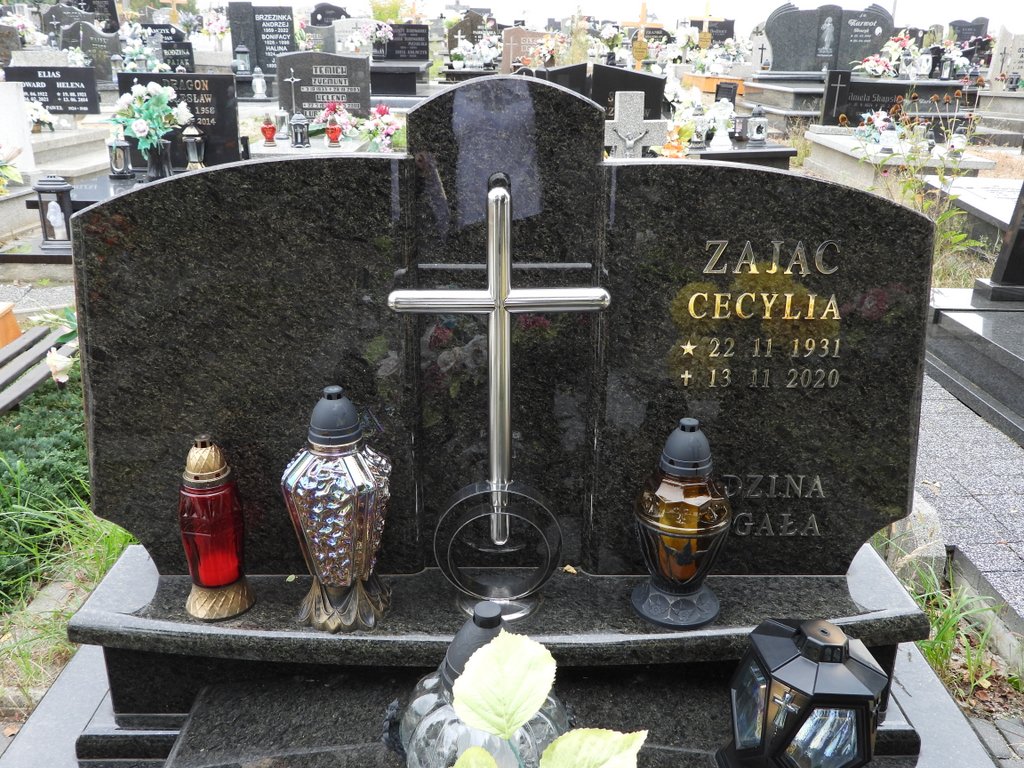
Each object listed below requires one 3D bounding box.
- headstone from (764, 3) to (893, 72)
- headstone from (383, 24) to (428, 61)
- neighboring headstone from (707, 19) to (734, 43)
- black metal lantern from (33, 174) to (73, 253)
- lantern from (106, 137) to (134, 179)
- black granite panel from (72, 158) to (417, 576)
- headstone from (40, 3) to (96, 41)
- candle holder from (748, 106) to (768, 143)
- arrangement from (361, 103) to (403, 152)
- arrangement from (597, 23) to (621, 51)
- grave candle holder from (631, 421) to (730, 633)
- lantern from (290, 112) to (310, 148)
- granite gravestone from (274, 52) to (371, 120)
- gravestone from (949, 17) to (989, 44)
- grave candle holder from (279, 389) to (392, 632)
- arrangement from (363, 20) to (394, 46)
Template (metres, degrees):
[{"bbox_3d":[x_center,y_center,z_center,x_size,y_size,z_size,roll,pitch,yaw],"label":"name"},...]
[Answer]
[{"bbox_3d":[3.459,-3.782,9.700,1.320,0.710,0.110,2,19,5],"label":"headstone"},{"bbox_3d":[-1.332,-4.233,11.000,0.600,0.430,0.090,0,21,0],"label":"headstone"},{"bbox_3d":[3.179,-5.529,14.000,0.670,0.520,0.100,0,21,0],"label":"neighboring headstone"},{"bbox_3d":[-2.141,-0.807,4.200,0.210,0.350,0.210,0,21,0],"label":"black metal lantern"},{"bbox_3d":[-2.426,-1.397,5.500,0.150,0.250,0.150,0,21,0],"label":"lantern"},{"bbox_3d":[-0.442,-0.021,1.540,0.555,0.717,0.085,0,10,-1],"label":"black granite panel"},{"bbox_3d":[-5.628,-4.533,11.300,0.660,0.610,0.100,0,20,-1],"label":"headstone"},{"bbox_3d":[1.472,-1.547,5.300,0.120,0.230,0.120,0,20,-1],"label":"candle holder"},{"bbox_3d":[-1.025,-2.023,7.000,0.320,0.370,0.300,0,19,0],"label":"arrangement"},{"bbox_3d":[1.413,-5.090,13.000,0.350,0.380,0.330,0,19,0],"label":"arrangement"},{"bbox_3d":[0.268,0.206,1.394,0.150,0.322,0.150,0,21,0],"label":"grave candle holder"},{"bbox_3d":[-1.621,-1.942,6.800,0.135,0.265,0.135,0,19,0],"label":"lantern"},{"bbox_3d":[-1.593,-2.506,7.500,0.780,0.580,0.090,0,21,0],"label":"granite gravestone"},{"bbox_3d":[7.973,-6.139,15.500,0.660,0.550,0.120,1,19,3],"label":"gravestone"},{"bbox_3d":[-0.286,0.199,1.478,0.160,0.410,0.160,5,20,14],"label":"grave candle holder"},{"bbox_3d":[-1.474,-3.870,9.800,0.340,0.280,0.290,0,20,-1],"label":"arrangement"}]

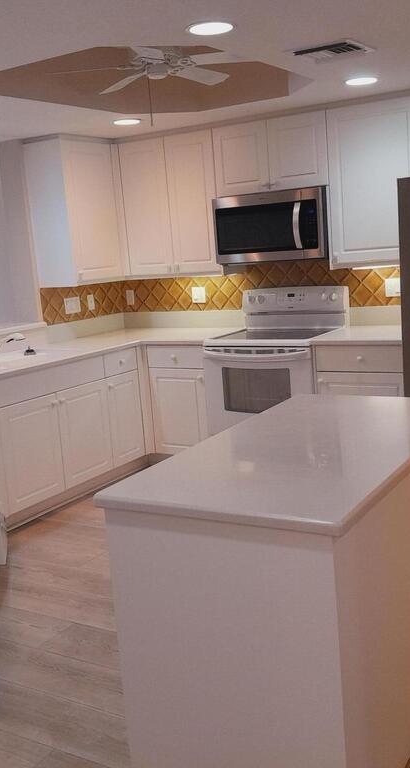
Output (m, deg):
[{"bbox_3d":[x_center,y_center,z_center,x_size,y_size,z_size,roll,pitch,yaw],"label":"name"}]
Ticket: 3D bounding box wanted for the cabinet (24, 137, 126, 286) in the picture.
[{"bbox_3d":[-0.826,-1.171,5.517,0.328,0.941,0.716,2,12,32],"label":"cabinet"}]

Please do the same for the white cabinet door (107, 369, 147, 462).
[{"bbox_3d":[-0.526,0.225,5.314,0.030,0.598,0.353,2,12,32],"label":"white cabinet door"}]

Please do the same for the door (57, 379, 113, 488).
[{"bbox_3d":[-0.740,0.302,4.974,0.030,0.598,0.465,2,12,32],"label":"door"}]

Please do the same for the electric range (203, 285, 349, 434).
[{"bbox_3d":[0.491,-0.005,5.208,0.760,1.176,0.680,2,12,32],"label":"electric range"}]

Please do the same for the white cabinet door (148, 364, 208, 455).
[{"bbox_3d":[-0.165,0.193,5.333,0.442,0.598,0.030,2,12,32],"label":"white cabinet door"}]

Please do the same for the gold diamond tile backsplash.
[{"bbox_3d":[0.182,-0.578,5.143,2.469,0.318,0.925,2,12,32],"label":"gold diamond tile backsplash"}]

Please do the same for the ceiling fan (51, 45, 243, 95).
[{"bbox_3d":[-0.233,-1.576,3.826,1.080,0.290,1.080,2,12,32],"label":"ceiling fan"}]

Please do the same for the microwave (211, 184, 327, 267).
[{"bbox_3d":[0.488,-1.017,5.154,0.757,0.420,0.420,2,12,32],"label":"microwave"}]

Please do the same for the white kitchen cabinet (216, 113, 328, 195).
[{"bbox_3d":[0.479,-1.454,5.108,0.769,0.444,0.334,2,12,32],"label":"white kitchen cabinet"}]

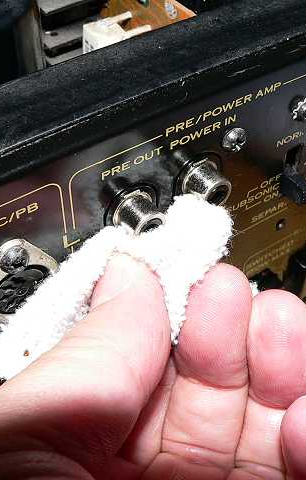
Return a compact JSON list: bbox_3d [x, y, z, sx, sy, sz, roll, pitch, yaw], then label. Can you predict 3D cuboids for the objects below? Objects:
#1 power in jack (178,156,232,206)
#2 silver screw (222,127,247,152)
[{"bbox_3d":[0.014,-0.013,0.169,0.010,0.010,0.008,-27,50,-24],"label":"power in jack"},{"bbox_3d":[0.021,-0.025,0.170,0.006,0.006,0.003,-27,50,-24],"label":"silver screw"}]

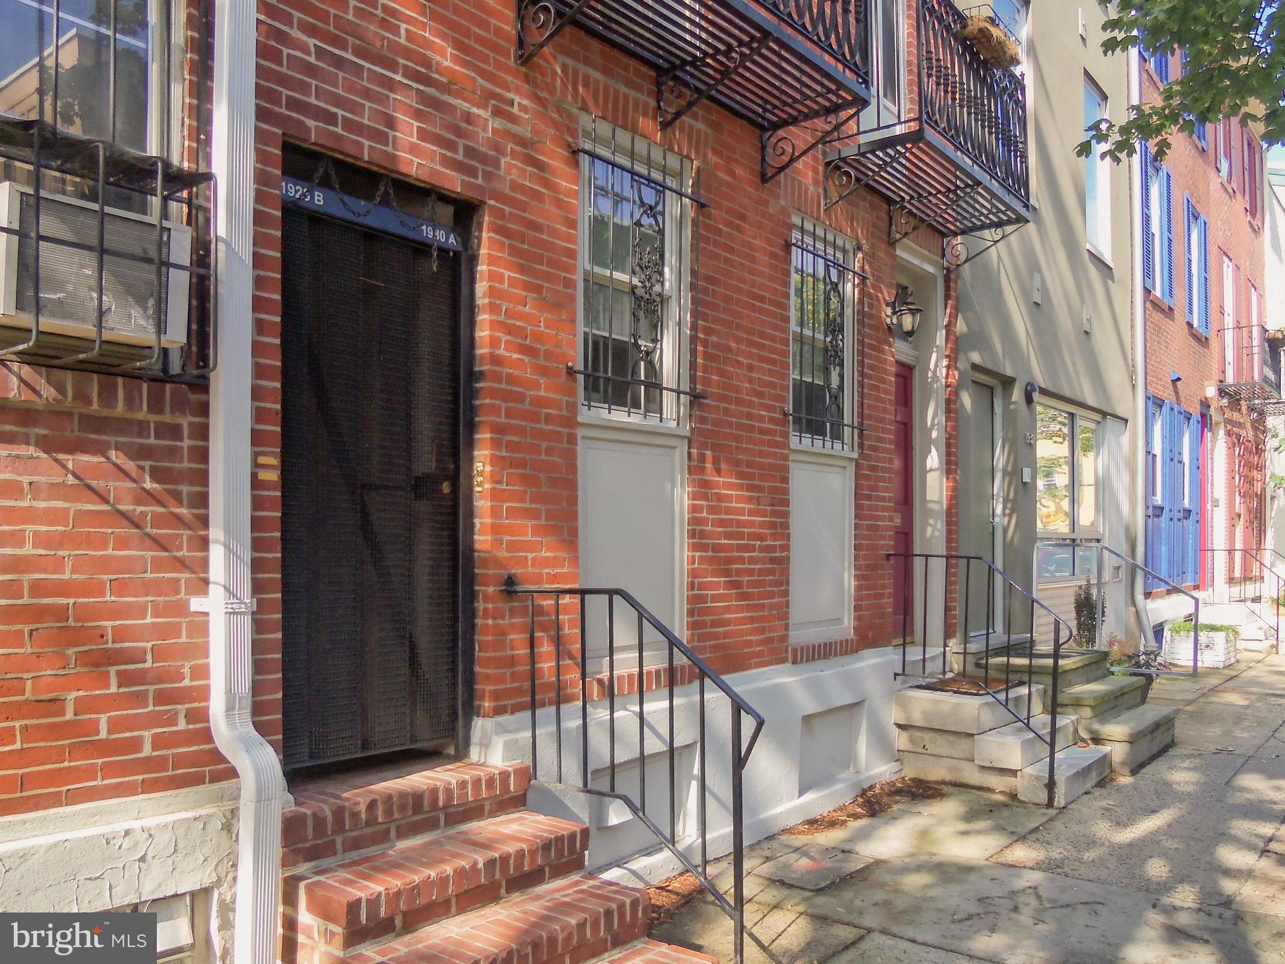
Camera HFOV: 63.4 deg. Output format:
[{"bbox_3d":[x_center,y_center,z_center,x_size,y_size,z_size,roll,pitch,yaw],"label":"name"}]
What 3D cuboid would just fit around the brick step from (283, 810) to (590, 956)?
[{"bbox_3d":[-0.653,1.323,3.484,0.334,0.181,1.051,-2,-4,38],"label":"brick step"}]

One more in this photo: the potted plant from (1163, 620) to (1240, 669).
[{"bbox_3d":[7.516,2.149,13.976,0.760,0.540,1.200,-2,-3,39],"label":"potted plant"}]

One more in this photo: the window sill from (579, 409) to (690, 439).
[{"bbox_3d":[-0.034,-0.271,5.078,0.100,0.060,0.850,-2,-3,39],"label":"window sill"}]

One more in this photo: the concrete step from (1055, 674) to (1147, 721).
[{"bbox_3d":[3.532,1.649,7.979,0.300,0.200,1.480,-2,-3,39],"label":"concrete step"}]

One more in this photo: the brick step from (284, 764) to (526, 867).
[{"bbox_3d":[-0.891,1.150,3.683,0.304,0.180,1.051,-2,-4,38],"label":"brick step"}]

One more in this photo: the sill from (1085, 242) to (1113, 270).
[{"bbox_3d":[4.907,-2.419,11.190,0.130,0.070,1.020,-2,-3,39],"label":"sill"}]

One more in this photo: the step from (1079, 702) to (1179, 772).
[{"bbox_3d":[3.731,1.932,7.864,0.305,0.285,1.400,-2,-4,38],"label":"step"}]

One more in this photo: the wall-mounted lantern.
[{"bbox_3d":[1.786,-1.165,7.081,0.230,0.360,0.190,-2,-3,39],"label":"wall-mounted lantern"}]

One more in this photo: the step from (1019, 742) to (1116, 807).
[{"bbox_3d":[2.803,1.920,6.849,0.285,0.187,1.140,-2,-4,38],"label":"step"}]

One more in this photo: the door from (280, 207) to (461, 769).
[{"bbox_3d":[-1.008,0.042,3.915,0.050,1.980,0.840,-2,-4,38],"label":"door"}]

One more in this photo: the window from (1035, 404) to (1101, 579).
[{"bbox_3d":[4.366,0.140,10.635,0.110,1.700,2.180,-2,-3,39],"label":"window"}]

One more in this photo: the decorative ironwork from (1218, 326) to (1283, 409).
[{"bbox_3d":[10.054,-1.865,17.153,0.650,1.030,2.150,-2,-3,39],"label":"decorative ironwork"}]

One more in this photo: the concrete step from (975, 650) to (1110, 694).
[{"bbox_3d":[3.194,1.487,8.316,0.665,0.189,1.400,-2,-4,38],"label":"concrete step"}]

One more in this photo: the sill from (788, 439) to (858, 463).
[{"bbox_3d":[1.125,-0.190,6.500,0.090,0.052,0.880,-2,-4,38],"label":"sill"}]

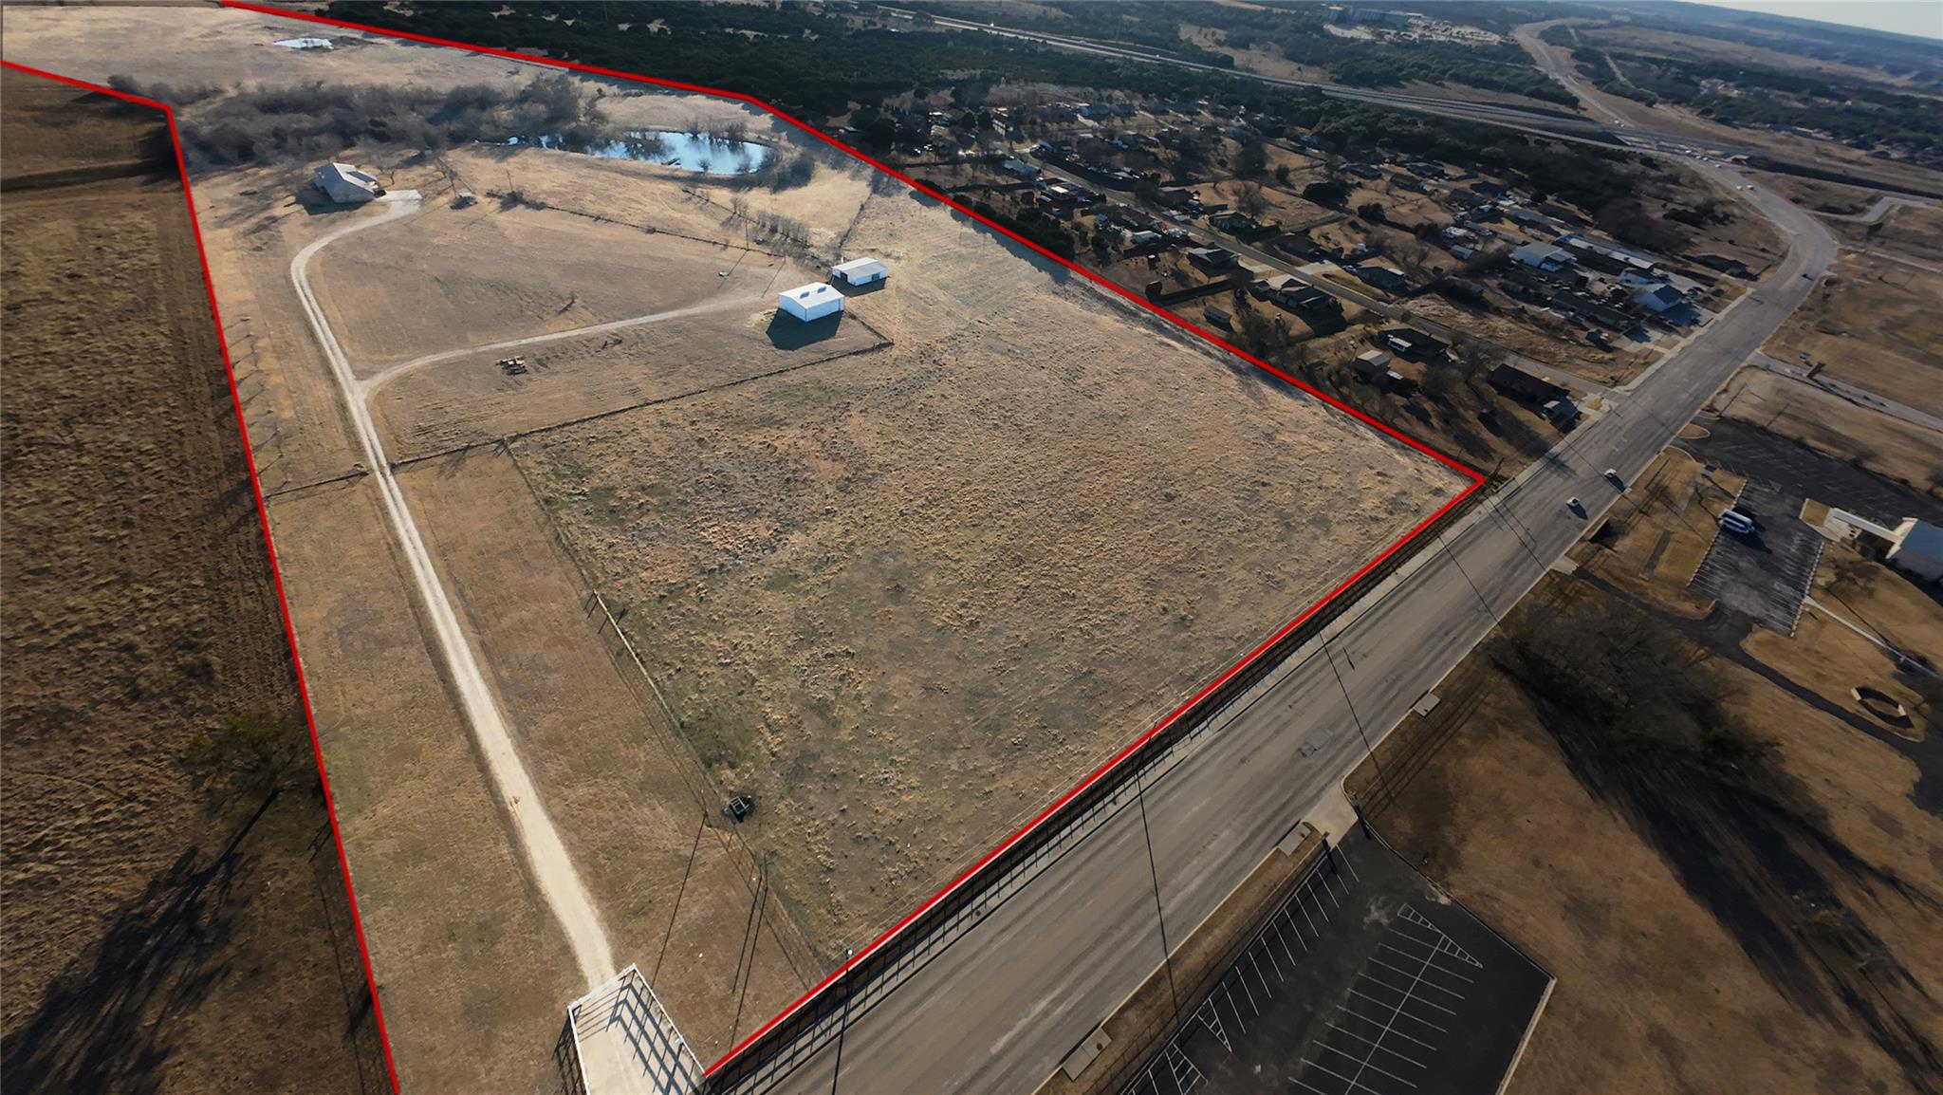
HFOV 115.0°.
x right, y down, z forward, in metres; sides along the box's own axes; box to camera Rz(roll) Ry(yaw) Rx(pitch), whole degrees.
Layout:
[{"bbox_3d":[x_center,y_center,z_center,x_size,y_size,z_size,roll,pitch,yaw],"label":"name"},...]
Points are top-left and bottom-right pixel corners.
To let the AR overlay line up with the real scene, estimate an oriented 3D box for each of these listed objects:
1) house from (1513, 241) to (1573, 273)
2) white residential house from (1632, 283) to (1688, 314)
[{"bbox_3d":[275.061,-139.878,296.661,21.500,5.000,18.500,-25,55,-28],"label":"house"},{"bbox_3d":[303.776,-111.298,273.460,22.500,5.300,12.400,-25,55,-28],"label":"white residential house"}]

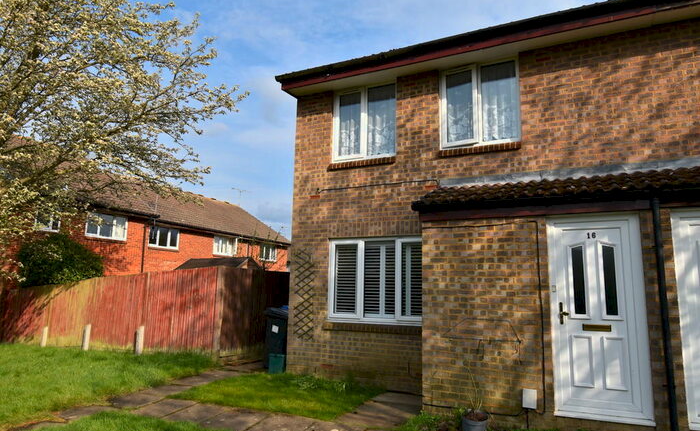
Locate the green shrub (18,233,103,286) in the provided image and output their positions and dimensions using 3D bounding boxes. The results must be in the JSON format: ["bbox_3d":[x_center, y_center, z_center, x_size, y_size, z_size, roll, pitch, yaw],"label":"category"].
[{"bbox_3d":[-7.718,1.750,11.309,1.950,2.600,1.800,6,-10,-33],"label":"green shrub"}]

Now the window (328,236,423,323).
[{"bbox_3d":[0.472,1.031,6.731,1.780,1.339,0.100,-3,-9,25],"label":"window"}]

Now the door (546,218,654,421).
[{"bbox_3d":[2.593,1.045,4.503,0.890,2.110,0.110,-3,-9,25],"label":"door"}]

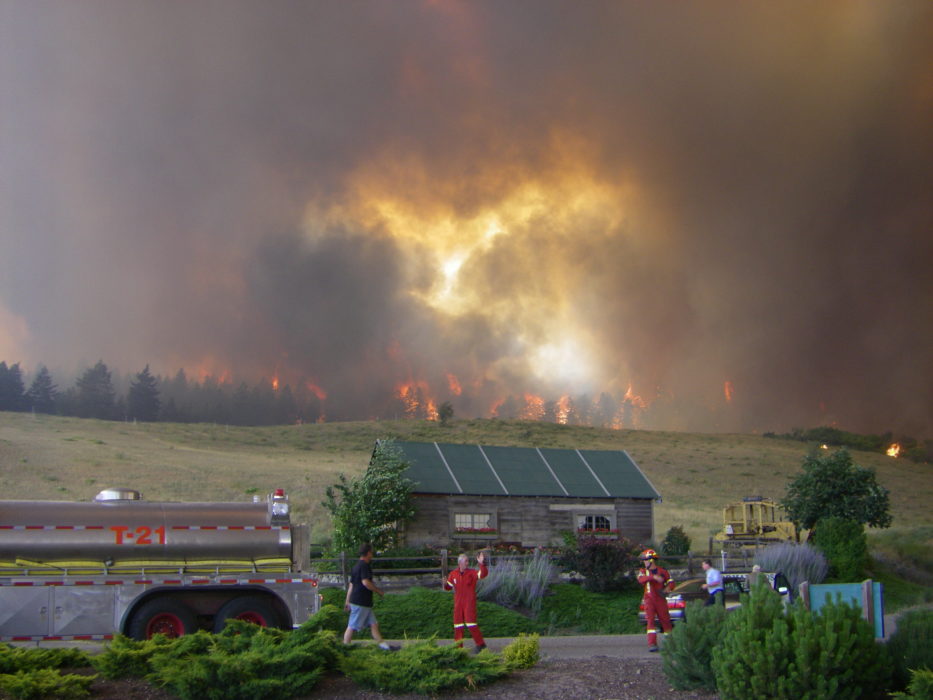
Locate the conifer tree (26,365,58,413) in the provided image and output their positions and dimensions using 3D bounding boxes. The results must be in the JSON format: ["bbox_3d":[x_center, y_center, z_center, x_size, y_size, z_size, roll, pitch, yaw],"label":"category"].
[{"bbox_3d":[-78.649,7.582,190.000,5.936,9.926,5.936,0,-11,0],"label":"conifer tree"}]

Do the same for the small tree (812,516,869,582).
[{"bbox_3d":[10.931,5.820,29.940,1.637,1.883,1.600,0,-11,0],"label":"small tree"}]

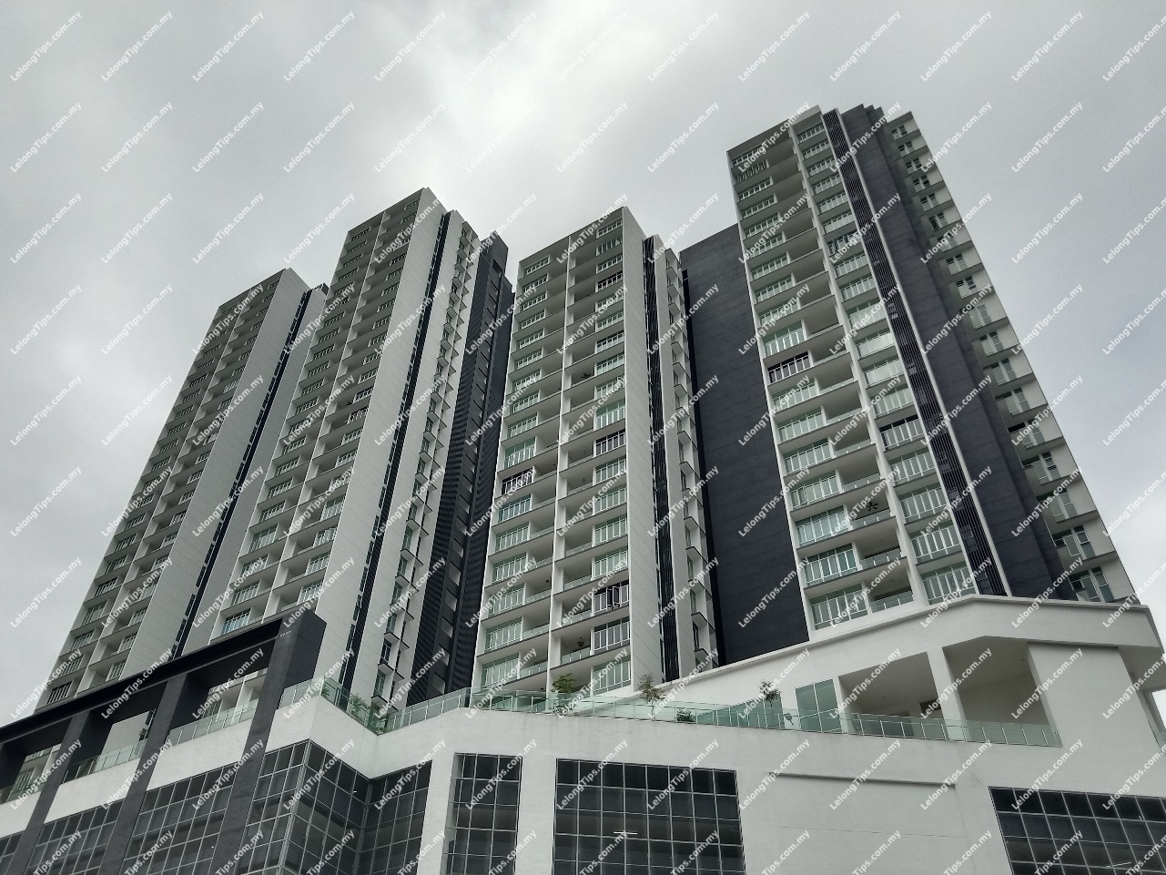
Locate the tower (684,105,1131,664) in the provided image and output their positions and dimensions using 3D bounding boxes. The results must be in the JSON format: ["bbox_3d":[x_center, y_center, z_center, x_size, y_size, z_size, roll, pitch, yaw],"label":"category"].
[{"bbox_3d":[22.640,-5.320,78.020,28.400,59.400,16.500,-23,-47,25],"label":"tower"}]

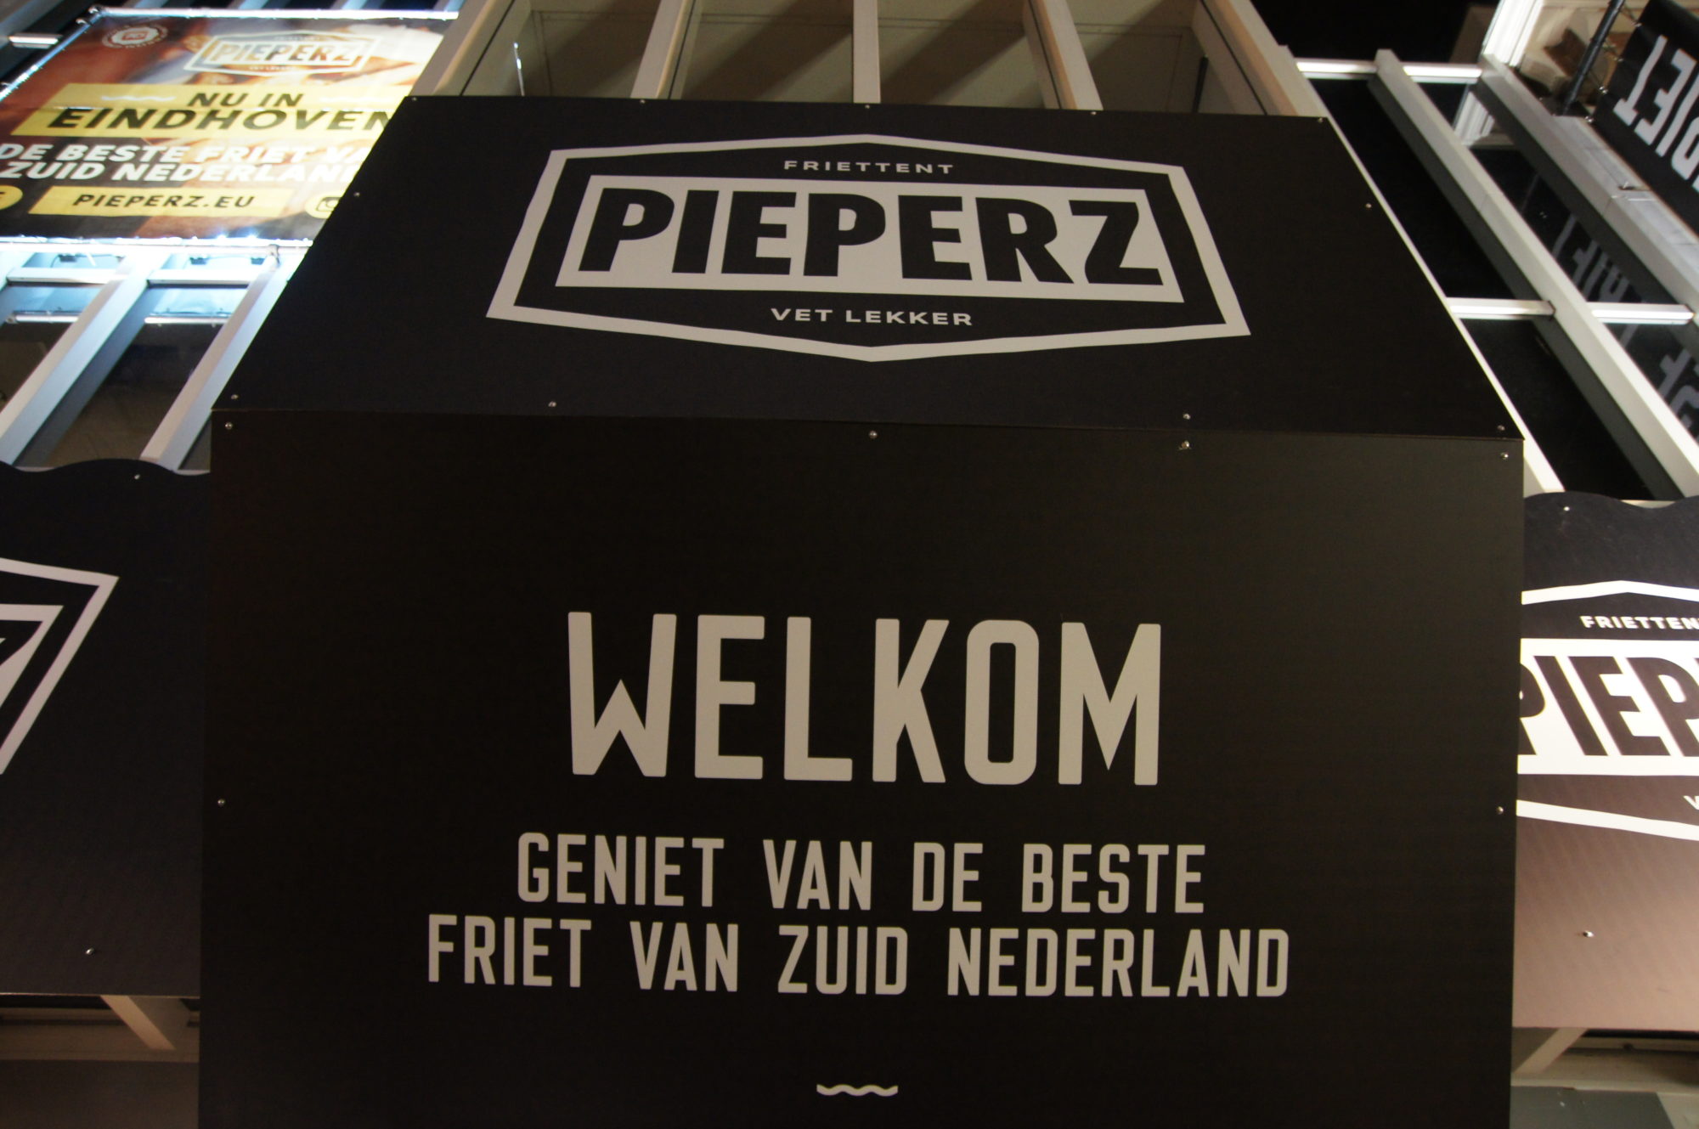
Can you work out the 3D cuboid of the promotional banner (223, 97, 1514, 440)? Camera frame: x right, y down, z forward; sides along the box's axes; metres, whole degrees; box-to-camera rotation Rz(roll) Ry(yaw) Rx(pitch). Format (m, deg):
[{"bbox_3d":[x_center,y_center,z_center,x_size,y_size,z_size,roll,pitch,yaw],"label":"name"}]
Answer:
[{"bbox_3d":[0.041,-0.630,2.358,2.150,1.172,0.050,1,-44,-1],"label":"promotional banner"}]

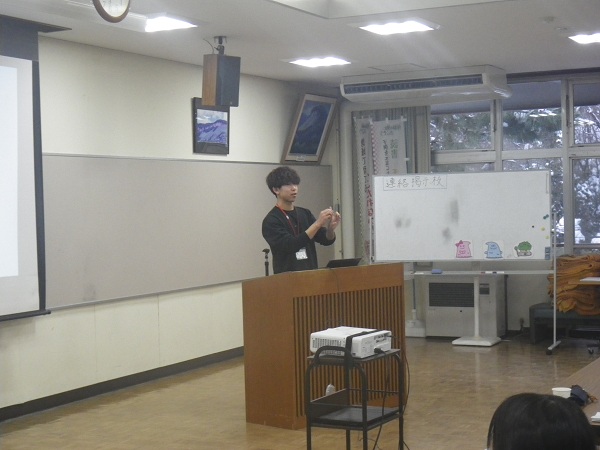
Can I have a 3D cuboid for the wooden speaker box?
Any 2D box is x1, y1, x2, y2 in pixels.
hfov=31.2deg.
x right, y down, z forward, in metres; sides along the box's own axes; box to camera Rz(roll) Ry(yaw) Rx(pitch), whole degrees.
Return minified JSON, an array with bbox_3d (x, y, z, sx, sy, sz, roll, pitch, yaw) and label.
[{"bbox_3d":[-0.613,-1.125,8.415,0.223,0.386,0.177,-2,8,-42],"label":"wooden speaker box"}]

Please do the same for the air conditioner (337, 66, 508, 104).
[{"bbox_3d":[1.310,-1.439,11.206,1.584,0.260,0.727,-1,1,28],"label":"air conditioner"}]

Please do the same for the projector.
[{"bbox_3d":[0.265,0.607,5.560,0.302,0.101,0.315,2,3,31],"label":"projector"}]

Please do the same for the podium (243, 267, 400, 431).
[{"bbox_3d":[0.192,0.831,7.793,1.148,1.068,0.493,-2,2,-44],"label":"podium"}]

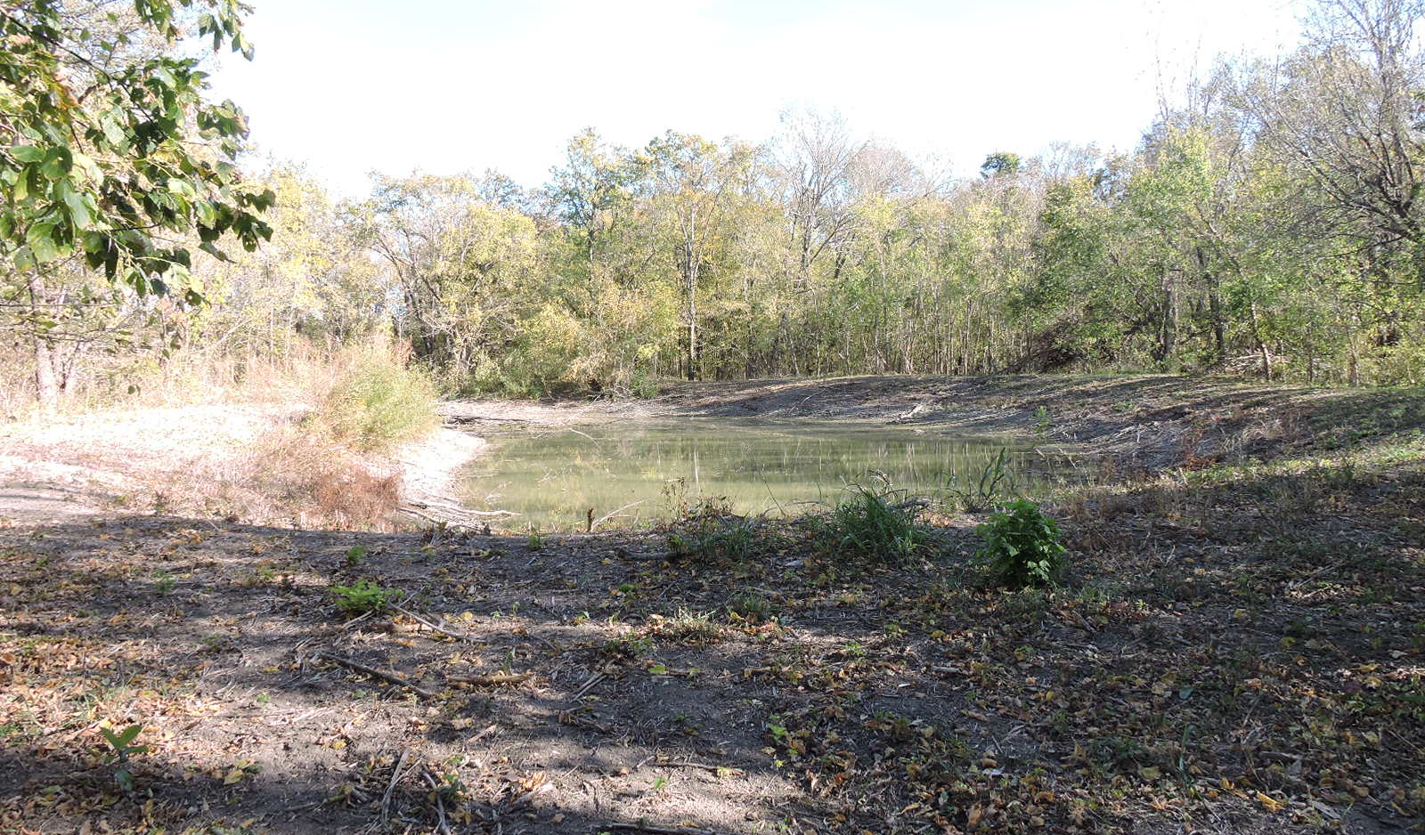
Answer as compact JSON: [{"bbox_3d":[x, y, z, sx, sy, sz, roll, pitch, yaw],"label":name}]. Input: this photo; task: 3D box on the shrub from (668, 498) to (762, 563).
[{"bbox_3d":[0.024,0.964,8.350,0.780,0.500,0.650,0,3,0],"label":"shrub"}]

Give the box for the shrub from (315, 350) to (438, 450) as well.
[{"bbox_3d":[-6.557,-0.315,19.300,2.250,1.870,1.950,-1,3,-19],"label":"shrub"}]

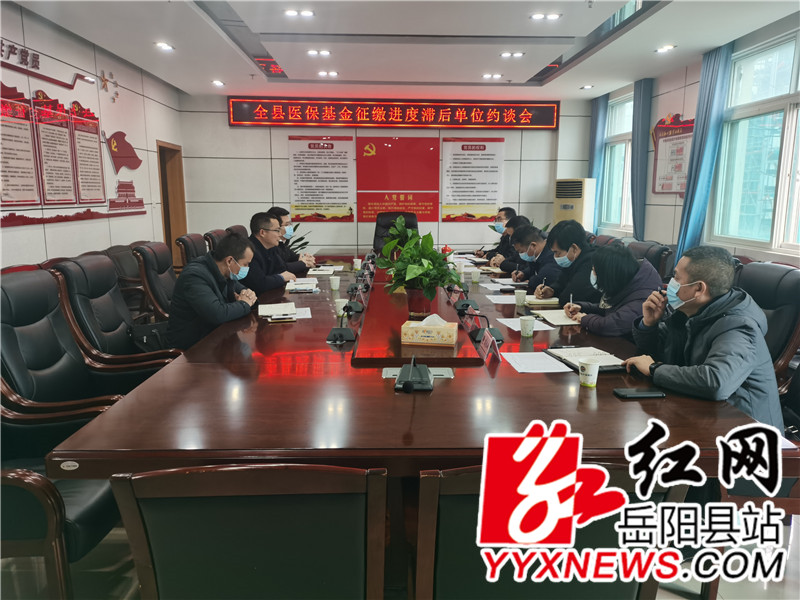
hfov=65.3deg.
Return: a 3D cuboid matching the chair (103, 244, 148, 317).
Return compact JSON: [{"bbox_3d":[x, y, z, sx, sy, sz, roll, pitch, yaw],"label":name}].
[{"bbox_3d":[-2.220,0.035,5.466,0.650,1.000,0.620,-1,10,-3],"label":"chair"}]

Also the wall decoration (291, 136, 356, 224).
[{"bbox_3d":[-1.098,-1.695,8.804,0.895,1.190,0.025,-1,10,-4],"label":"wall decoration"}]

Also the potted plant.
[{"bbox_3d":[0.101,-0.176,3.217,0.444,0.505,0.440,0,10,-1],"label":"potted plant"}]

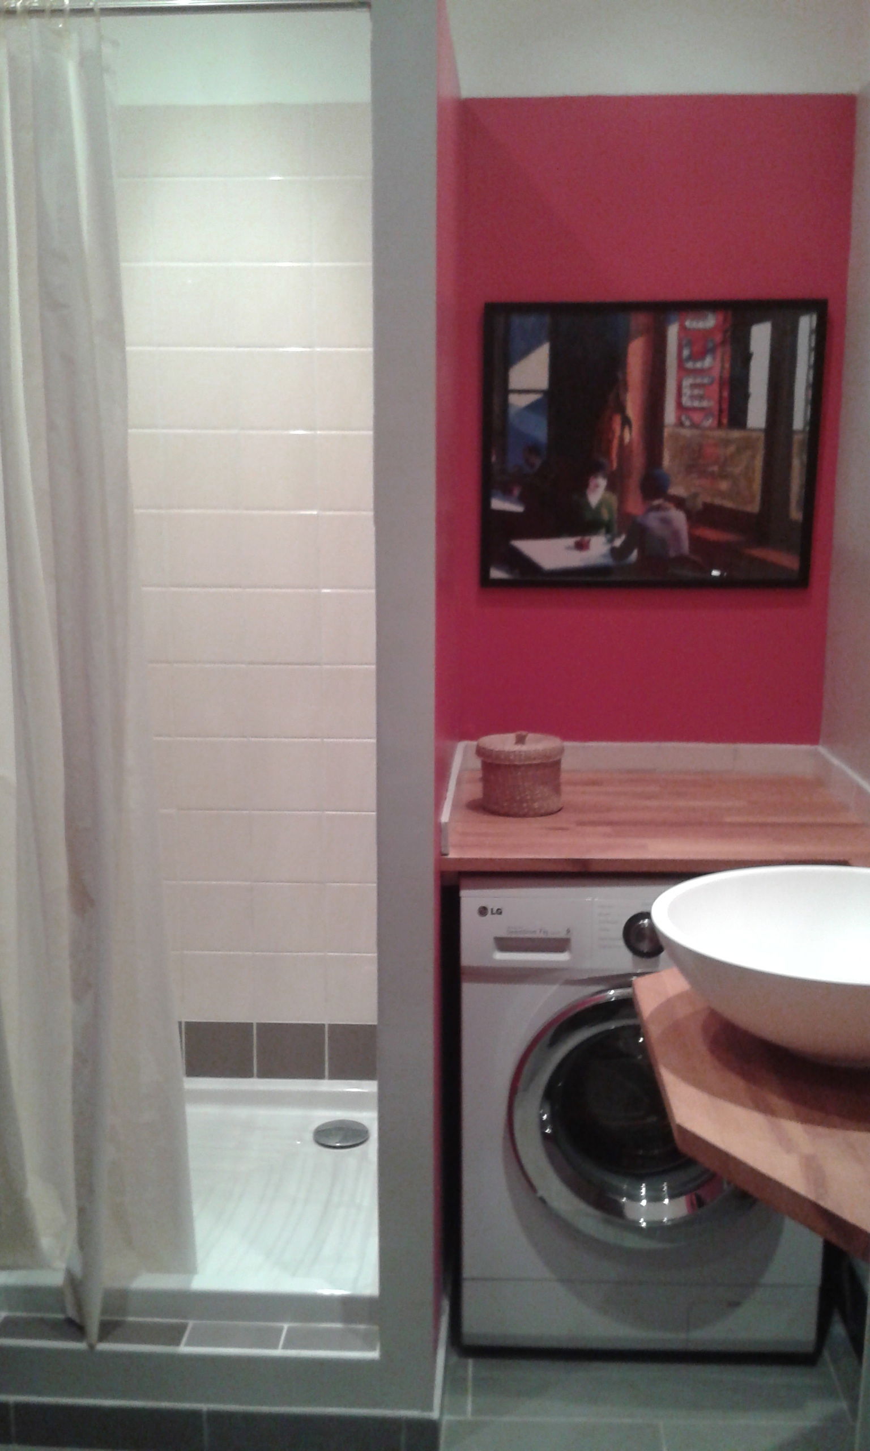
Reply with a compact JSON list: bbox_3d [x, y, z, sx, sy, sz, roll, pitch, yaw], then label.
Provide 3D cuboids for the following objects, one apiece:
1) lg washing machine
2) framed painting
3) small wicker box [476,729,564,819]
[{"bbox_3d":[0.357,0.622,2.268,0.600,0.855,0.585,0,10,2],"label":"lg washing machine"},{"bbox_3d":[0.427,-0.555,2.423,0.663,0.555,0.025,0,10,2],"label":"framed painting"},{"bbox_3d":[0.159,0.082,2.251,0.162,0.142,0.162,0,10,2],"label":"small wicker box"}]

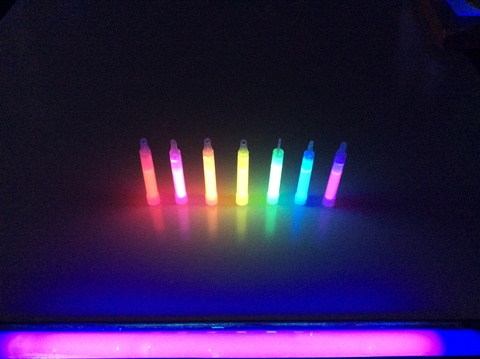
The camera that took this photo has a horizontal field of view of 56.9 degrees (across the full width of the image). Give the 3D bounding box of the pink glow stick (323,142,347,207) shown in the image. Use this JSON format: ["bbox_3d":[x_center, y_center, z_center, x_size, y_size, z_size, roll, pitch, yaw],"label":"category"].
[{"bbox_3d":[0.112,-0.006,0.519,0.013,0.103,0.013,2,47,0],"label":"pink glow stick"}]

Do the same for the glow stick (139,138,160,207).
[{"bbox_3d":[-0.107,-0.009,0.516,0.013,0.103,0.013,2,47,0],"label":"glow stick"}]

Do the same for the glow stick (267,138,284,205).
[{"bbox_3d":[0.042,-0.009,0.520,0.013,0.103,0.013,2,47,0],"label":"glow stick"}]

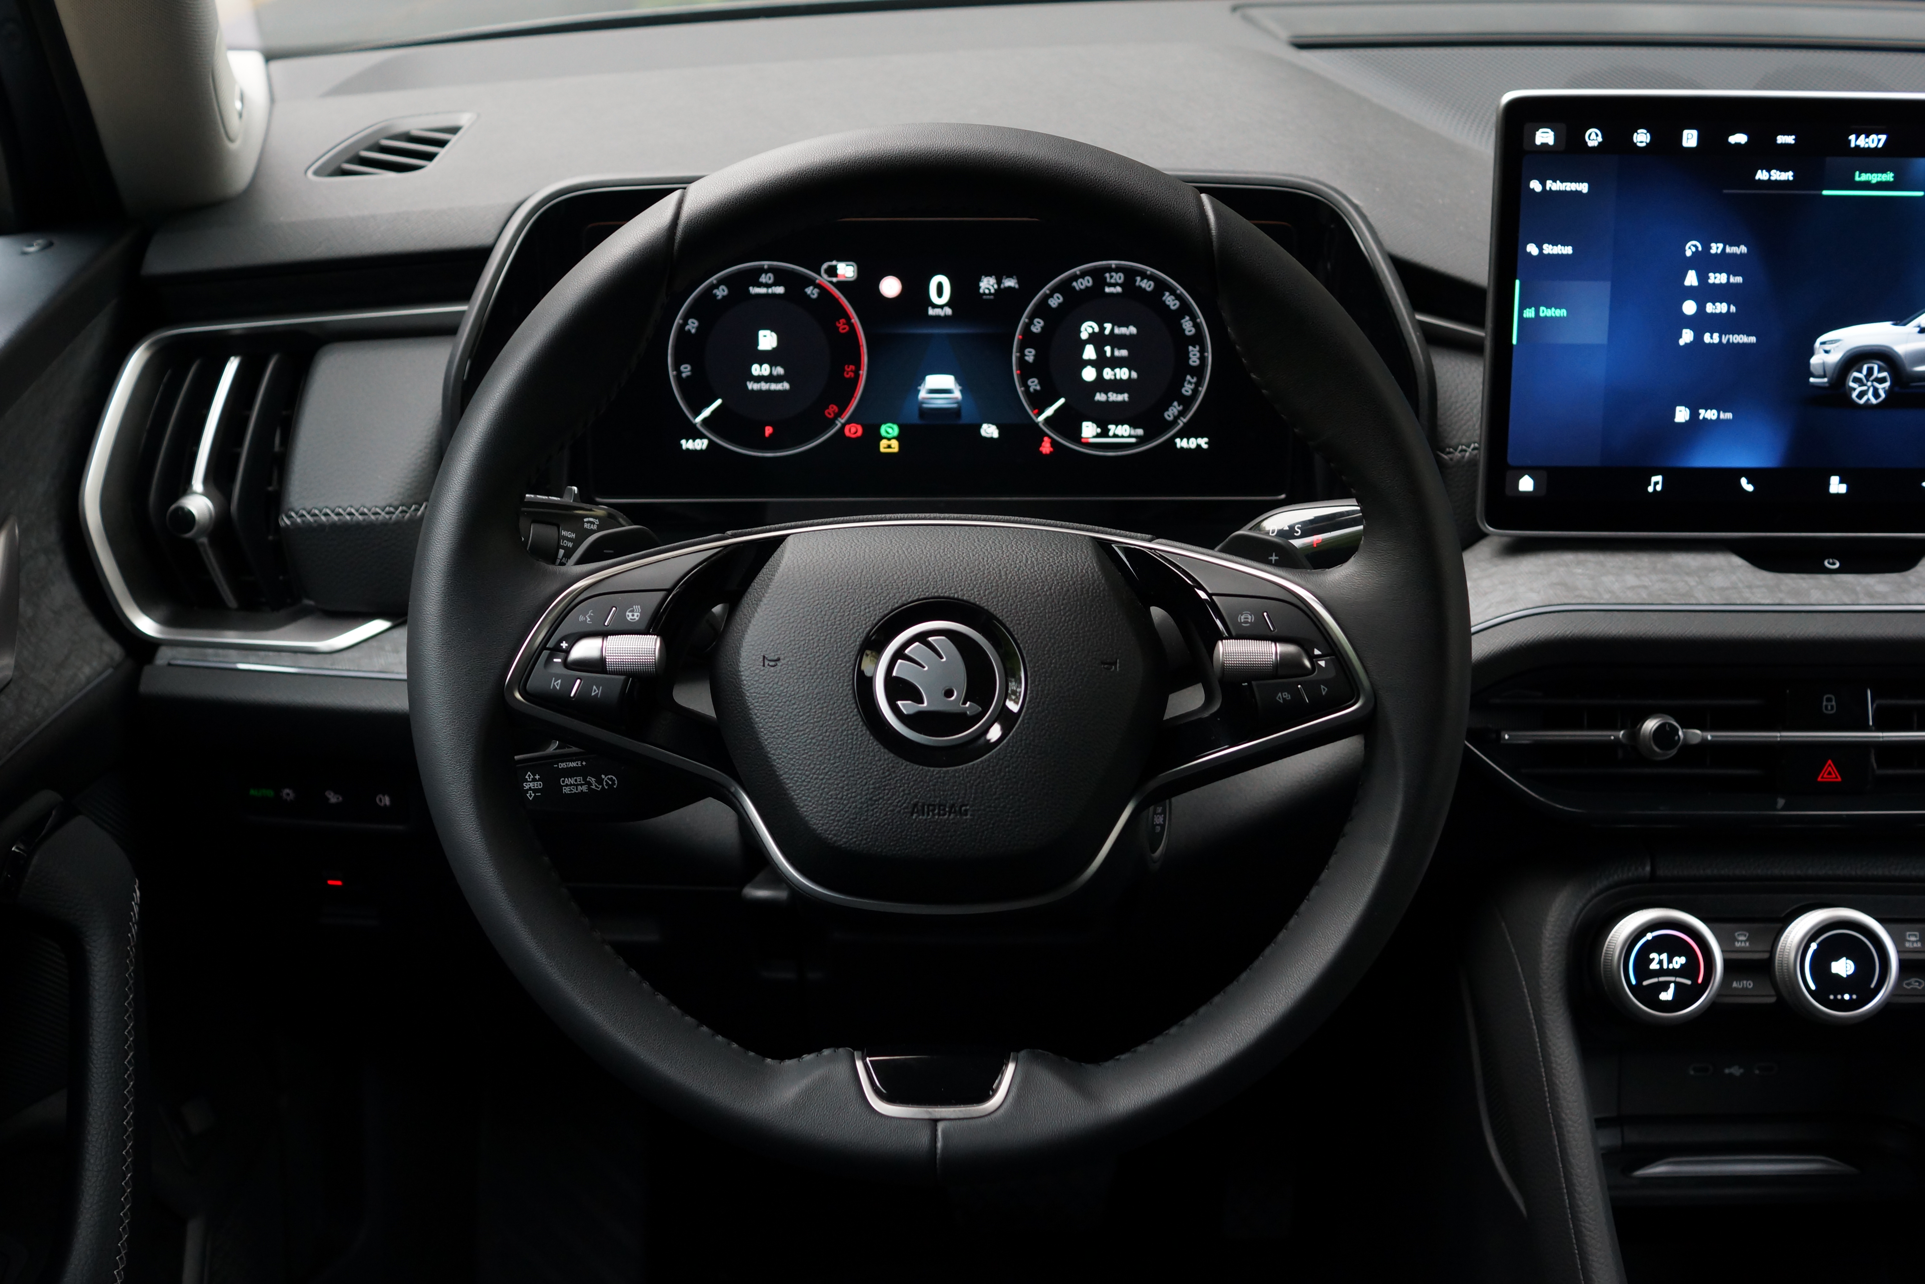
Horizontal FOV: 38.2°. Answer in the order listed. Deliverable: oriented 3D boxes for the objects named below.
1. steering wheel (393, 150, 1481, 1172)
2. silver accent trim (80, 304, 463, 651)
[{"bbox_3d":[-0.008,0.003,0.990,0.370,0.369,0.085,0,-2,0],"label":"steering wheel"},{"bbox_3d":[-0.285,-0.067,1.155,0.155,0.125,0.070,0,22,0],"label":"silver accent trim"}]

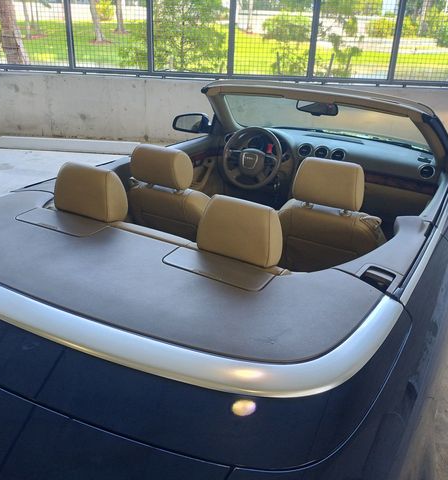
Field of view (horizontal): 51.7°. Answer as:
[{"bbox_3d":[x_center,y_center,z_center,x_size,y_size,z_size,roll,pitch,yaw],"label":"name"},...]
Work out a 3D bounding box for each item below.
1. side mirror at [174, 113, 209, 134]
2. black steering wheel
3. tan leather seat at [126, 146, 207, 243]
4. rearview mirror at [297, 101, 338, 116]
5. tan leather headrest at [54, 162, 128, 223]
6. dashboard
[{"bbox_3d":[-0.213,-0.775,3.083,0.215,0.140,0.120,12,24,19],"label":"side mirror"},{"bbox_3d":[0.174,-0.494,2.796,0.375,0.375,0.120,15,1,26],"label":"black steering wheel"},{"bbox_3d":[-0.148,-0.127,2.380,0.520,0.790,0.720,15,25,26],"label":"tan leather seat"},{"bbox_3d":[0.496,-0.714,2.485,0.240,0.070,0.050,23,29,39],"label":"rearview mirror"},{"bbox_3d":[-0.455,-0.183,1.615,0.240,0.180,0.135,15,25,26],"label":"tan leather headrest"},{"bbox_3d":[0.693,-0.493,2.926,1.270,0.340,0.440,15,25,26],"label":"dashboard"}]

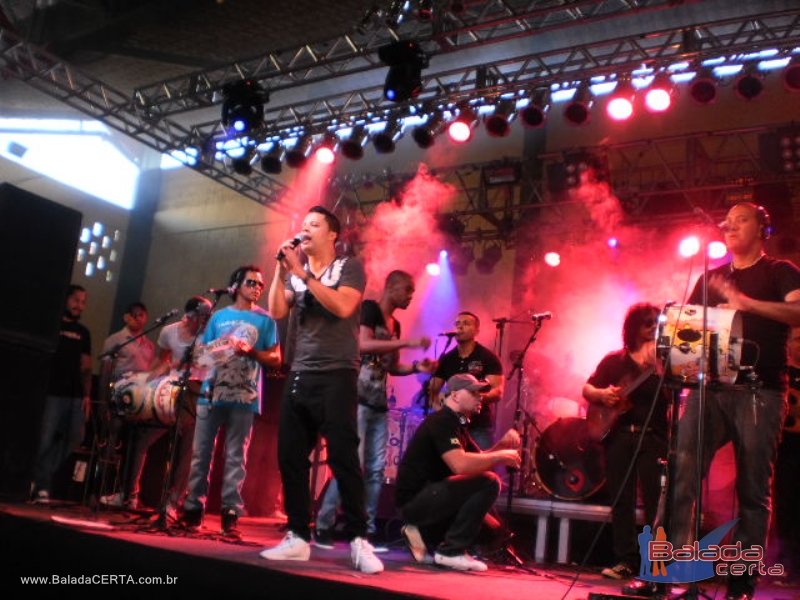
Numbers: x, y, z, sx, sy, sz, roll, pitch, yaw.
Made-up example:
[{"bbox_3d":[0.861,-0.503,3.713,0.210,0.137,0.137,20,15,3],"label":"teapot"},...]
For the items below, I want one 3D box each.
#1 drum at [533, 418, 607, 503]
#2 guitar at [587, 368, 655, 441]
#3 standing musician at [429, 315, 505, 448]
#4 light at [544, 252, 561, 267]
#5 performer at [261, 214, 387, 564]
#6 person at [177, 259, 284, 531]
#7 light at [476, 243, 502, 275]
[{"bbox_3d":[1.232,1.103,5.724,0.550,0.560,0.420,-1,-13,27],"label":"drum"},{"bbox_3d":[1.427,0.508,5.000,0.340,0.900,0.120,49,-3,6],"label":"guitar"},{"bbox_3d":[0.489,0.942,6.178,0.550,1.700,0.420,1,-13,21],"label":"standing musician"},{"bbox_3d":[2.084,-0.565,11.207,0.240,0.240,0.320,0,12,25],"label":"light"},{"bbox_3d":[-0.357,0.436,4.150,0.540,1.750,0.500,-1,-14,30],"label":"performer"},{"bbox_3d":[-1.101,0.670,5.600,0.560,1.720,0.450,7,-12,-4],"label":"person"},{"bbox_3d":[1.202,-0.564,11.300,0.320,0.360,0.400,0,27,26],"label":"light"}]

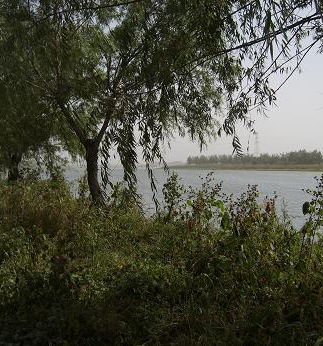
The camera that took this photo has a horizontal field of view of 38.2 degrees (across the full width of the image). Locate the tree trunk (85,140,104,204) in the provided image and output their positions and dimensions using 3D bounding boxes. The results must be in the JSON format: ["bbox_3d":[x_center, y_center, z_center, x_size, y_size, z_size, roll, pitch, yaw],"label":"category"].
[{"bbox_3d":[-1.570,0.030,11.000,0.380,1.550,0.340,0,1,0],"label":"tree trunk"}]

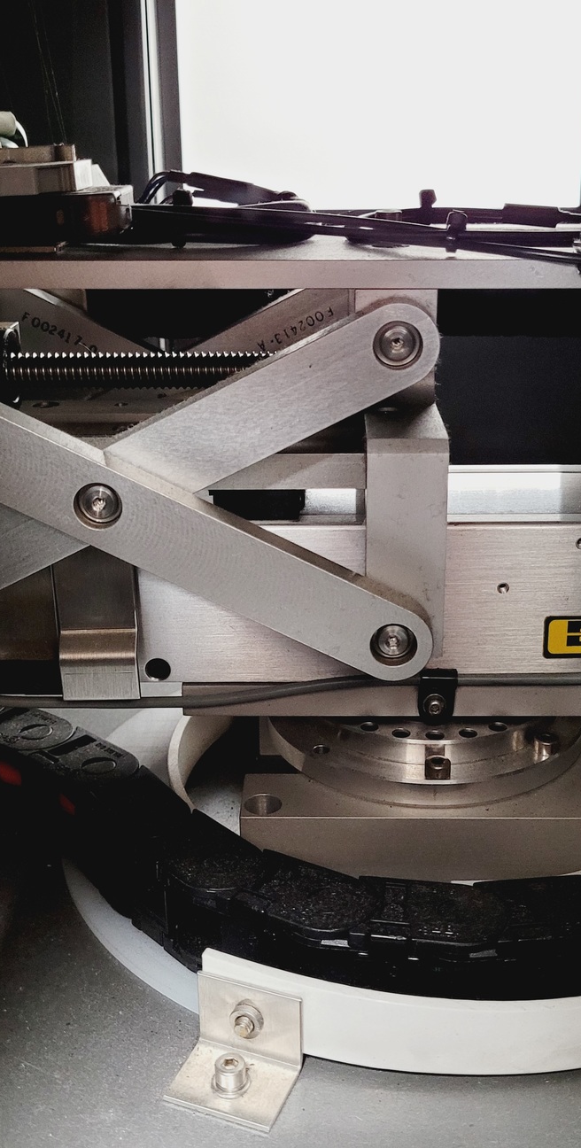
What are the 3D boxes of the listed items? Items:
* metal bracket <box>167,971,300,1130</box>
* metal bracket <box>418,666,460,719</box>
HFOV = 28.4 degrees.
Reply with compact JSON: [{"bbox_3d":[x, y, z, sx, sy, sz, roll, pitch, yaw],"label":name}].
[{"bbox_3d":[-0.017,0.140,0.339,0.033,0.029,0.026,8,23,19],"label":"metal bracket"},{"bbox_3d":[0.053,0.044,0.418,0.015,0.019,0.007,0,22,1],"label":"metal bracket"}]

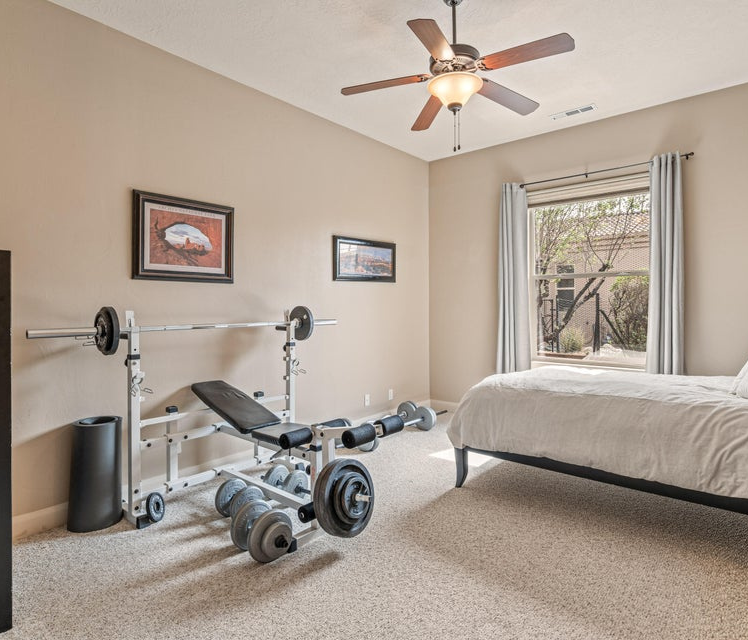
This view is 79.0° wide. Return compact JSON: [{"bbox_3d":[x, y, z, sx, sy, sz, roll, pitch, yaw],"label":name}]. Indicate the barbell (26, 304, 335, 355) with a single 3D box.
[{"bbox_3d":[-1.041,0.047,3.105,0.280,0.280,2.160,1,1,41],"label":"barbell"}]

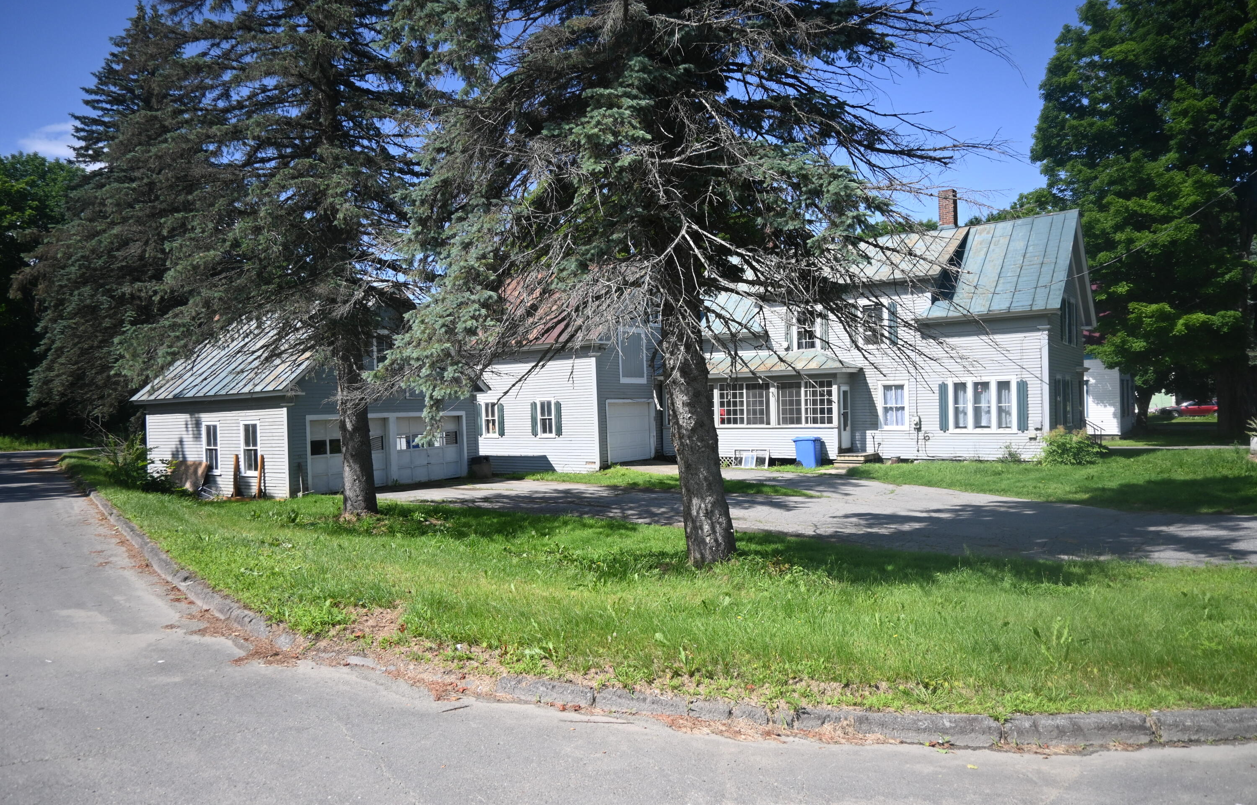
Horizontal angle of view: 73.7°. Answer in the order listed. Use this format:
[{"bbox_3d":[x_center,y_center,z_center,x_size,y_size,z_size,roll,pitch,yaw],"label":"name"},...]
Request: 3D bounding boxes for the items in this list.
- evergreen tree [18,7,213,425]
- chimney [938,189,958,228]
[{"bbox_3d":[-20.500,-6.700,34.500,9.000,19.300,9.000,-2,0,0],"label":"evergreen tree"},{"bbox_3d":[11.490,-6.960,30.100,0.490,1.370,0.490,-2,0,38],"label":"chimney"}]

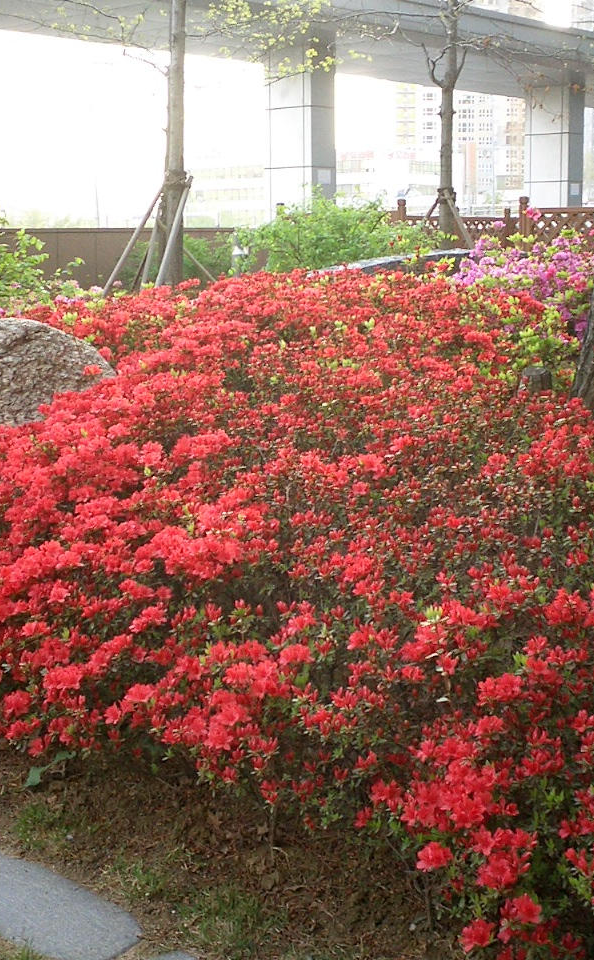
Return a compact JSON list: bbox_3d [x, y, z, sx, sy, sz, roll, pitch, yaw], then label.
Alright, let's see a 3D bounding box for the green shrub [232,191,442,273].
[{"bbox_3d":[0.295,-1.854,11.453,1.750,1.080,1.550,0,10,1],"label":"green shrub"}]

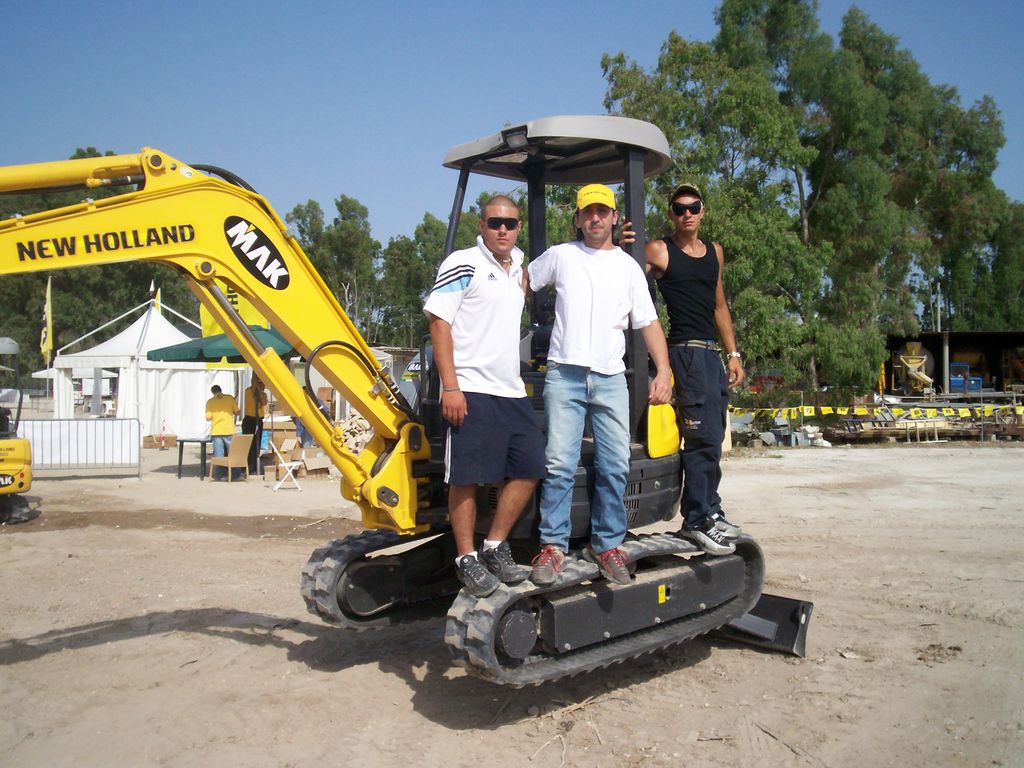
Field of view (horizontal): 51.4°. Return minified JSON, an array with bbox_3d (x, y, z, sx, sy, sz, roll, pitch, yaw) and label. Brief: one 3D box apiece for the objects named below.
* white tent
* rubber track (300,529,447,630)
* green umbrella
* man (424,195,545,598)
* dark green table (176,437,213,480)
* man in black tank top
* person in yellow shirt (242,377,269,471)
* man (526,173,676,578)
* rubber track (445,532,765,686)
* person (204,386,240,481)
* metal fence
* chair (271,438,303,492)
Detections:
[{"bbox_3d":[-10.941,-0.290,32.500,4.000,4.500,4.000,-1,-1,35],"label":"white tent"},{"bbox_3d":[-0.305,1.051,6.256,1.930,0.497,0.283,-3,2,-40],"label":"rubber track"},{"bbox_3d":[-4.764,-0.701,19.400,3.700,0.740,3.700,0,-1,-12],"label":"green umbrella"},{"bbox_3d":[-0.114,0.011,4.770,0.560,1.710,0.450,0,-1,-24],"label":"man"},{"bbox_3d":[-5.555,1.377,19.300,0.800,0.740,0.800,1,-1,-40],"label":"dark green table"},{"bbox_3d":[0.902,-0.104,5.380,0.580,1.810,0.460,0,-1,-9],"label":"man in black tank top"},{"bbox_3d":[-4.703,0.764,19.600,0.420,1.800,0.500,0,-1,-21],"label":"person in yellow shirt"},{"bbox_3d":[0.409,-0.035,4.920,0.660,1.770,0.440,0,-1,-5],"label":"man"},{"bbox_3d":[0.536,1.058,5.247,1.930,0.497,0.283,-3,2,-40],"label":"rubber track"},{"bbox_3d":[-5.210,0.870,19.100,0.580,1.690,0.420,0,-1,-7],"label":"person"},{"bbox_3d":[-7.770,1.169,19.000,2.400,1.080,0.350,0,-1,-12],"label":"metal fence"},{"bbox_3d":[-3.507,1.270,16.600,0.500,0.820,0.430,0,-1,-12],"label":"chair"}]

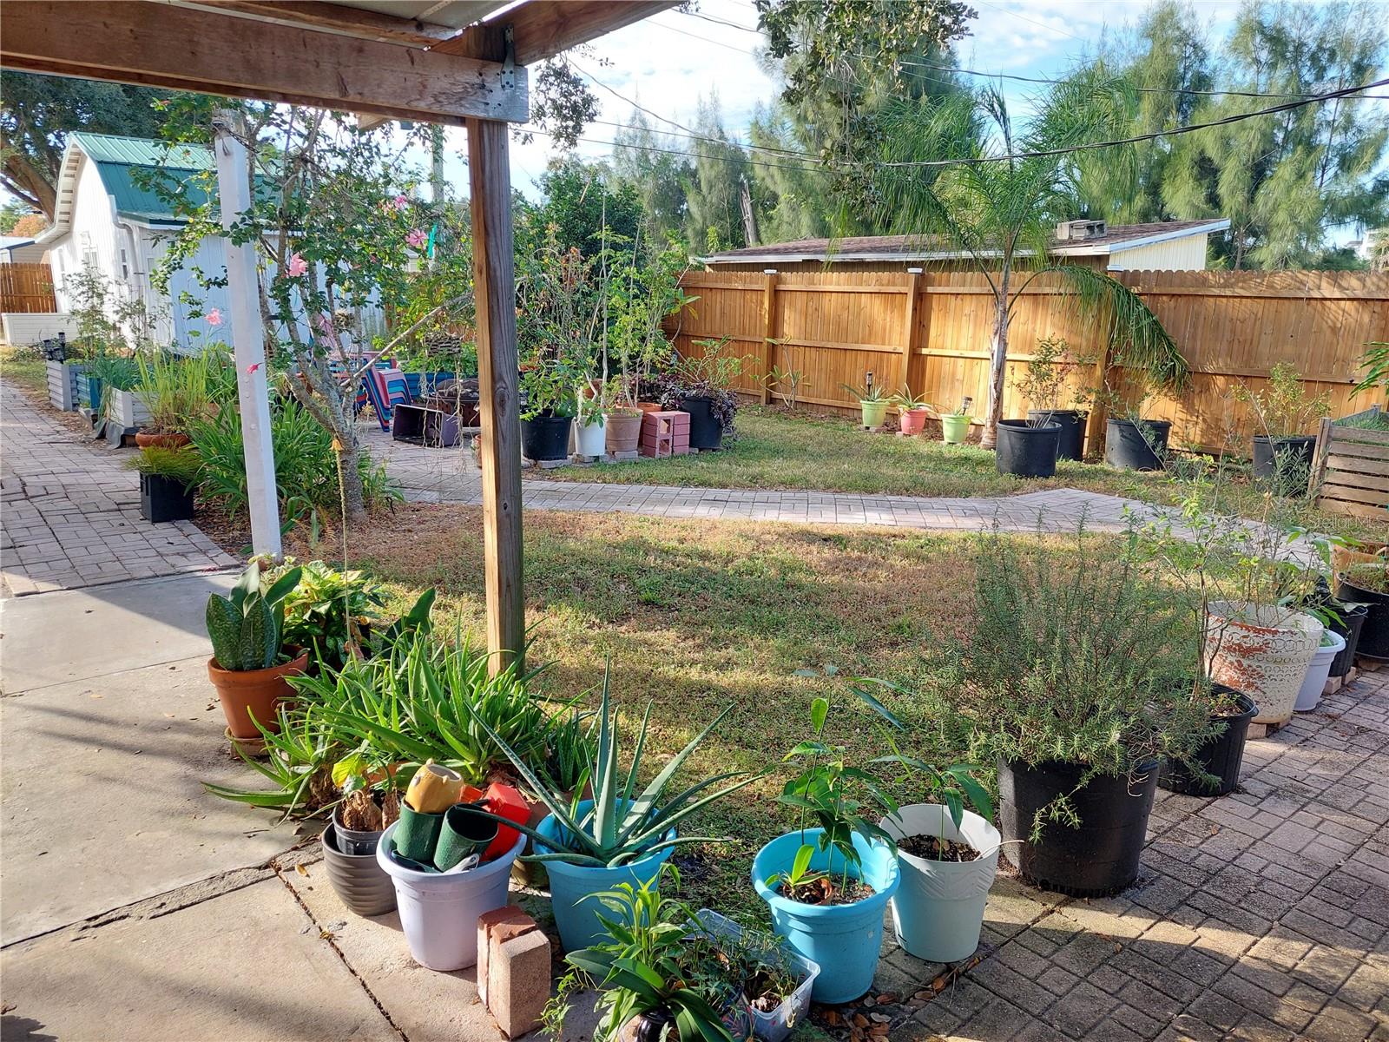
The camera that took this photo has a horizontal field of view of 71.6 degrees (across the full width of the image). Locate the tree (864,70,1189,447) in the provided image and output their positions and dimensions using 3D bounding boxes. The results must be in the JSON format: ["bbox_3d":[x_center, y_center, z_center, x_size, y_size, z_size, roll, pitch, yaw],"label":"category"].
[{"bbox_3d":[3.371,-2.558,9.760,3.350,3.720,3.000,1,13,0],"label":"tree"}]

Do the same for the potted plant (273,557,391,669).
[{"bbox_3d":[-1.369,0.413,3.621,0.460,0.560,0.440,-5,14,-22],"label":"potted plant"}]

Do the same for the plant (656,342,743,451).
[{"bbox_3d":[0.059,-1.238,9.658,0.860,1.060,0.760,1,13,0],"label":"plant"}]

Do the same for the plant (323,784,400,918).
[{"bbox_3d":[-0.868,0.861,2.571,0.235,0.335,0.235,0,13,0],"label":"plant"}]

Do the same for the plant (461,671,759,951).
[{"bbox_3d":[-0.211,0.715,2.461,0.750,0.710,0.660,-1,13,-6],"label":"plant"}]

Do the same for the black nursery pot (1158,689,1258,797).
[{"bbox_3d":[1.741,0.768,3.325,0.335,0.265,0.335,7,14,29],"label":"black nursery pot"}]

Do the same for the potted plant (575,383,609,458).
[{"bbox_3d":[-0.985,-0.972,9.211,0.320,0.700,0.310,1,13,0],"label":"potted plant"}]

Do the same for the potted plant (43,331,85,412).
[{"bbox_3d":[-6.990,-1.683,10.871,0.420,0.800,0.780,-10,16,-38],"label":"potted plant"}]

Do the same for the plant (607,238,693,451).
[{"bbox_3d":[-0.434,-1.667,9.269,0.830,2.000,0.750,1,13,0],"label":"plant"}]

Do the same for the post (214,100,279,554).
[{"bbox_3d":[-2.228,-0.778,4.809,0.095,2.400,0.095,2,14,6],"label":"post"}]

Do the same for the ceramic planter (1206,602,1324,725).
[{"bbox_3d":[2.146,0.546,3.681,0.385,0.370,0.385,1,13,0],"label":"ceramic planter"}]

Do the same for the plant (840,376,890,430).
[{"bbox_3d":[2.011,-1.363,11.118,0.540,0.560,0.500,3,13,10],"label":"plant"}]

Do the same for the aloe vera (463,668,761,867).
[{"bbox_3d":[-0.200,0.606,2.409,0.730,0.510,0.600,1,13,0],"label":"aloe vera"}]

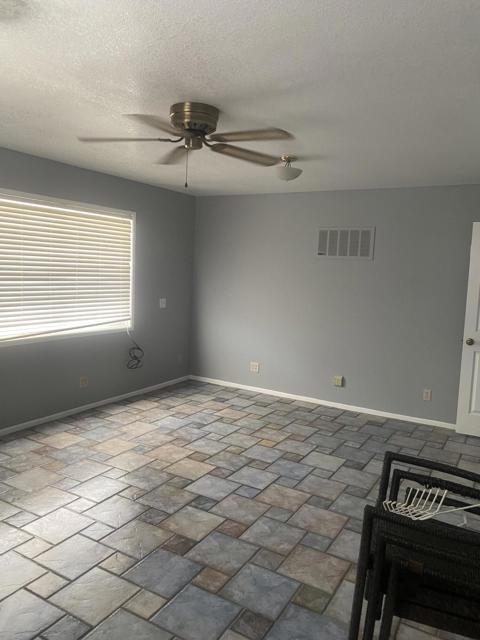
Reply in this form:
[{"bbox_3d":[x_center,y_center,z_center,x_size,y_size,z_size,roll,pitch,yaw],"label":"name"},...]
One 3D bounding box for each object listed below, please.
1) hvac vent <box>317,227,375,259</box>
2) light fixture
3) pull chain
[{"bbox_3d":[1.156,-0.847,5.312,0.660,0.356,0.020,6,7,30],"label":"hvac vent"},{"bbox_3d":[0.391,-1.199,3.825,0.209,0.189,0.209,3,6,0],"label":"light fixture"},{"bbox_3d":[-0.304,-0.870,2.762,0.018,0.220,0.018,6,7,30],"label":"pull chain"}]

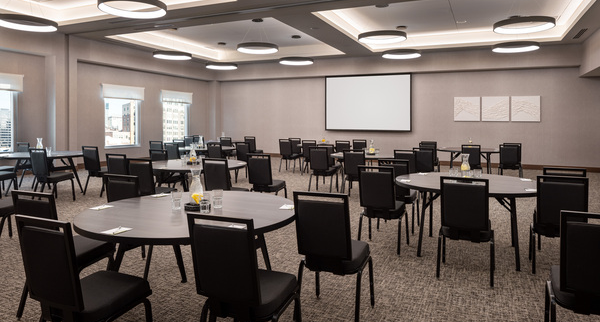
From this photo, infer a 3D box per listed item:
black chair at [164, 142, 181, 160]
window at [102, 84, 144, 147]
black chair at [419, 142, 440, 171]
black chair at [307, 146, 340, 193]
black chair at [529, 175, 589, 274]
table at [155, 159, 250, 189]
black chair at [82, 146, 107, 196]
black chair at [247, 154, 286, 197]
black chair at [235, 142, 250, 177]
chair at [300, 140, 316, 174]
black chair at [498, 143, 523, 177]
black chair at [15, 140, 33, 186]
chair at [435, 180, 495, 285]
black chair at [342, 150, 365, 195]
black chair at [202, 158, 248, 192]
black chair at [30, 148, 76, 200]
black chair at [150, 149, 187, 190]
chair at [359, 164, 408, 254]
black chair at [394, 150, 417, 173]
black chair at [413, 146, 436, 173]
[{"bbox_3d":[-2.670,0.065,8.894,0.470,0.915,0.535,2,6,26],"label":"black chair"},{"bbox_3d":[-5.800,-1.476,13.120,0.140,1.970,1.450,2,6,26],"label":"window"},{"bbox_3d":[3.113,0.007,9.568,0.460,0.900,0.550,3,6,27],"label":"black chair"},{"bbox_3d":[0.461,0.162,7.843,0.460,0.900,0.550,2,6,23],"label":"black chair"},{"bbox_3d":[2.344,0.566,3.602,0.460,0.900,0.550,3,6,33],"label":"black chair"},{"bbox_3d":[-1.550,0.424,6.053,1.494,0.750,1.494,0,5,0],"label":"table"},{"bbox_3d":[-3.751,0.184,7.572,0.460,0.900,0.550,2,6,22],"label":"black chair"},{"bbox_3d":[-0.513,0.305,6.494,0.460,0.900,0.550,2,6,25],"label":"black chair"},{"bbox_3d":[-1.173,0.032,9.231,0.470,0.915,0.535,2,6,26],"label":"black chair"},{"bbox_3d":[0.344,-0.088,10.448,0.460,0.900,0.550,2,6,24],"label":"chair"},{"bbox_3d":[4.403,0.109,8.438,0.460,0.900,0.550,2,6,23],"label":"black chair"},{"bbox_3d":[-5.897,0.063,8.908,0.470,0.915,0.535,2,5,23],"label":"black chair"},{"bbox_3d":[1.508,0.579,3.625,0.470,0.915,0.535,2,6,26],"label":"chair"},{"bbox_3d":[1.015,0.244,6.992,0.460,0.900,0.550,2,6,24],"label":"black chair"},{"bbox_3d":[-0.991,0.407,5.413,0.460,0.900,0.550,2,6,23],"label":"black chair"},{"bbox_3d":[-4.269,0.247,6.908,0.460,0.900,0.550,2,6,21],"label":"black chair"},{"bbox_3d":[-2.200,0.262,6.770,0.460,0.900,0.550,3,6,25],"label":"black chair"},{"bbox_3d":[0.917,0.499,4.365,0.460,0.900,0.550,3,6,30],"label":"chair"},{"bbox_3d":[1.852,0.261,6.829,0.460,0.900,0.550,3,6,26],"label":"black chair"},{"bbox_3d":[2.278,0.225,7.253,0.470,0.915,0.535,2,5,23],"label":"black chair"}]

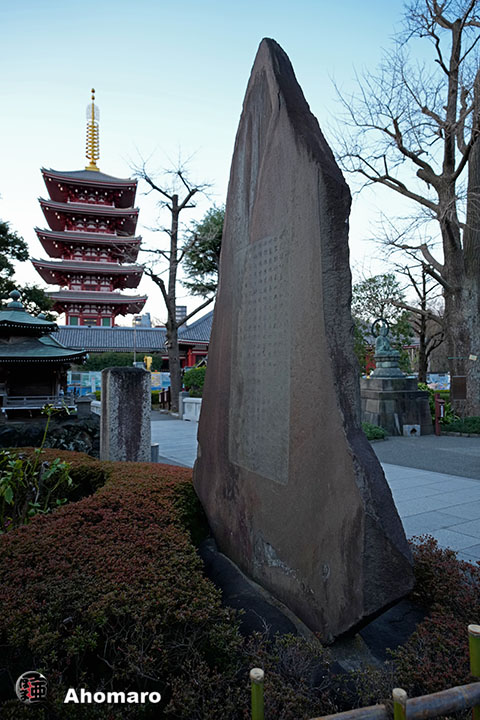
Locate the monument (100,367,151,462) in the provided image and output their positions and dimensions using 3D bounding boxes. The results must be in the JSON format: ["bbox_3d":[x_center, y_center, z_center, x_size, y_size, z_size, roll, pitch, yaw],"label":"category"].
[{"bbox_3d":[-1.436,0.928,5.566,0.510,1.678,0.510,1,-3,-28],"label":"monument"}]

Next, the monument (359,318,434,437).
[{"bbox_3d":[4.451,0.460,13.192,1.800,3.394,1.800,1,-3,-16],"label":"monument"}]

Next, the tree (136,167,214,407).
[{"bbox_3d":[-3.103,-3.584,21.169,4.200,12.074,4.000,0,-2,0],"label":"tree"}]

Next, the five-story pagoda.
[{"bbox_3d":[-26.200,-24.335,78.488,17.500,48.300,17.500,1,-3,-16],"label":"five-story pagoda"}]

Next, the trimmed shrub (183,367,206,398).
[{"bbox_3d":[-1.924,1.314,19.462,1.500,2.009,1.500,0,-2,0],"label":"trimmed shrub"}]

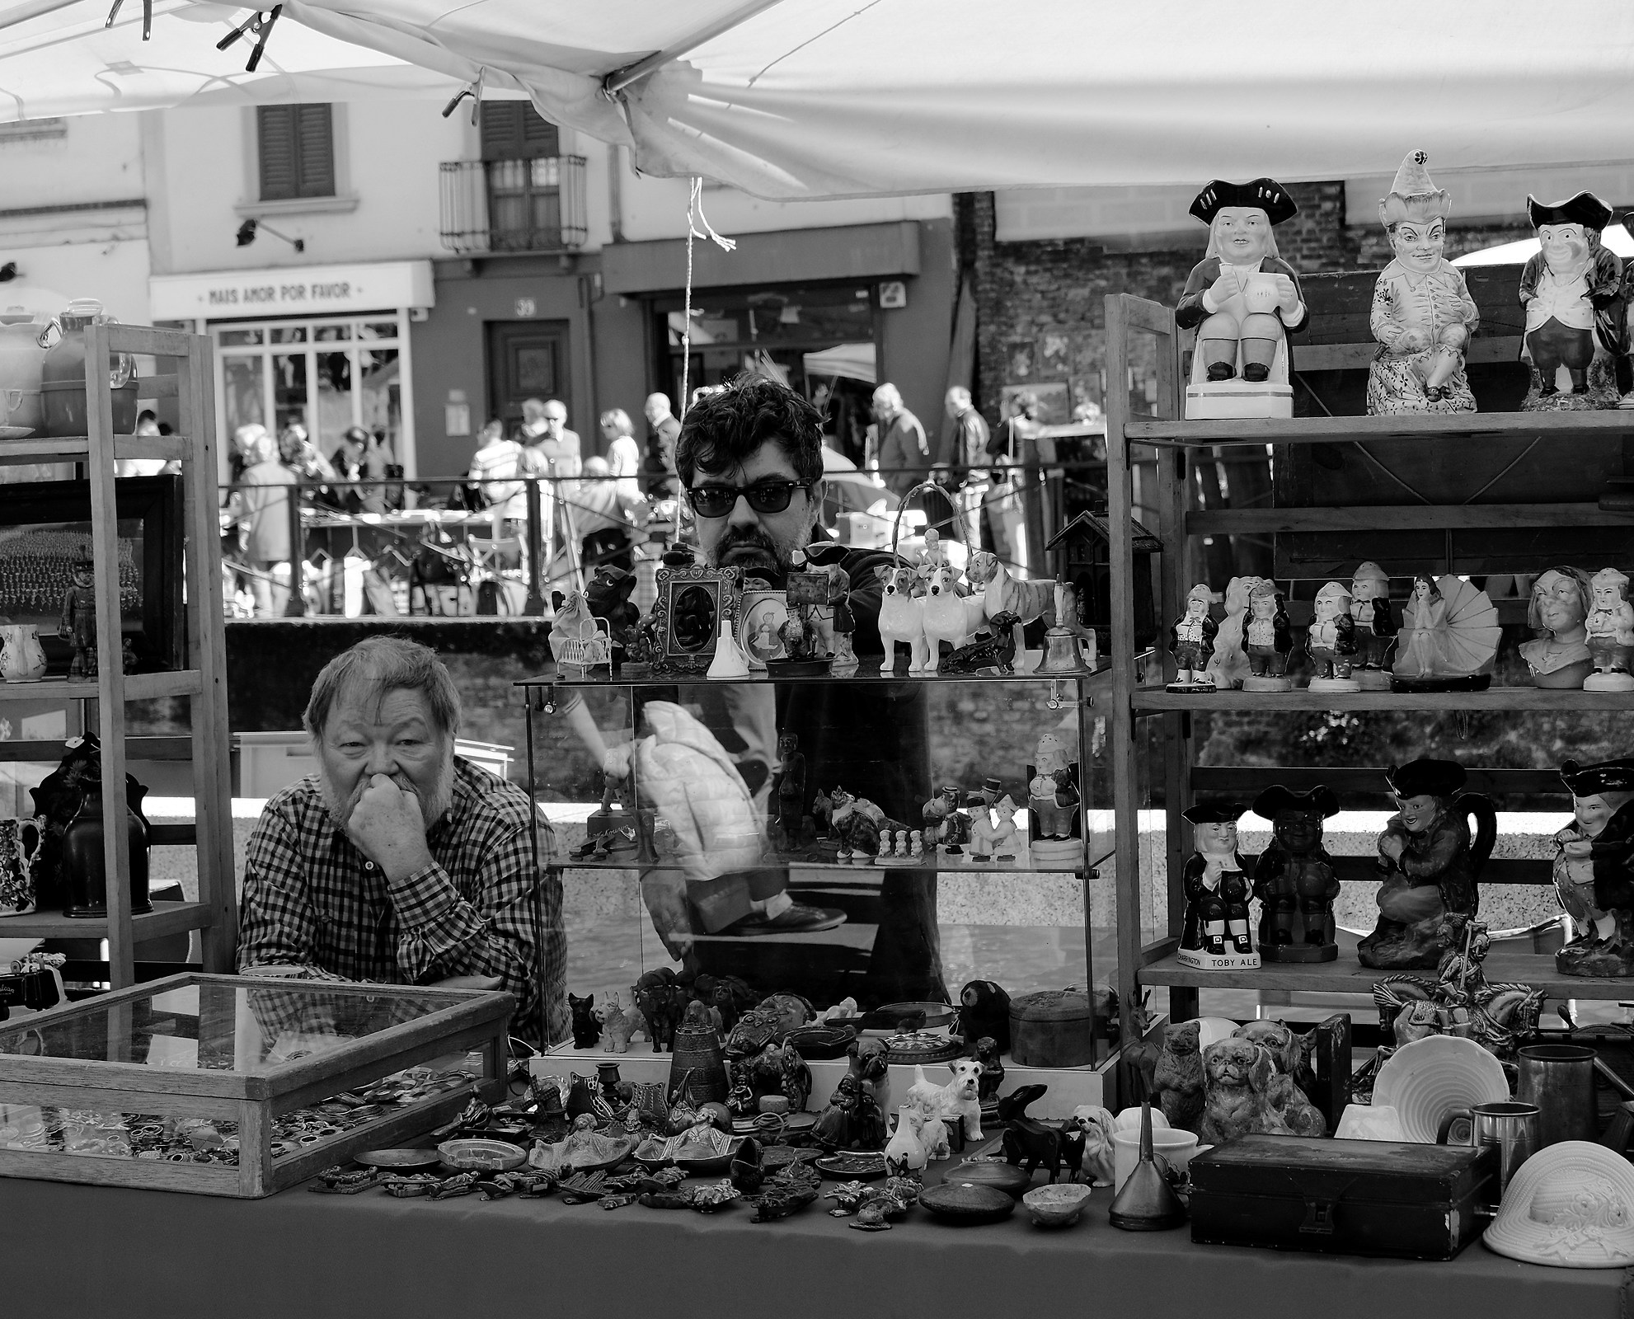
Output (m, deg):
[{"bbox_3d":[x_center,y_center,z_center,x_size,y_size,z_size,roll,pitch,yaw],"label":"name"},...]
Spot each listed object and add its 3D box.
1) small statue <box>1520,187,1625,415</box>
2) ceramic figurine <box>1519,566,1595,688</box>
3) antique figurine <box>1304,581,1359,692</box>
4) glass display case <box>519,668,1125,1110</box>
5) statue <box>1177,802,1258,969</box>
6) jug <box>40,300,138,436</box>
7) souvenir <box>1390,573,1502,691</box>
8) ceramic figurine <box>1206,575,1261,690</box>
[{"bbox_3d":[0.819,-0.388,3.450,0.106,0.239,0.118,0,4,28],"label":"small statue"},{"bbox_3d":[0.809,-0.035,3.478,0.085,0.132,0.074,1,4,40],"label":"ceramic figurine"},{"bbox_3d":[0.582,-0.026,3.596,0.056,0.127,0.055,1,4,35],"label":"antique figurine"},{"bbox_3d":[0.043,0.265,3.869,0.700,0.505,0.390,-1,3,17],"label":"glass display case"},{"bbox_3d":[0.452,0.254,3.591,0.083,0.187,0.100,-2,3,-8],"label":"statue"},{"bbox_3d":[-1.002,-0.397,4.371,0.150,0.197,0.132,-1,2,22],"label":"jug"},{"bbox_3d":[0.715,-0.032,3.621,0.127,0.133,0.060,-1,2,16],"label":"souvenir"},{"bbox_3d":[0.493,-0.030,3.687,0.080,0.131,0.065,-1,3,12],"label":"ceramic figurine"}]

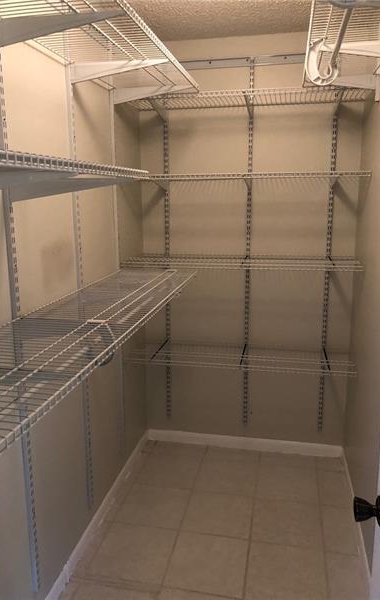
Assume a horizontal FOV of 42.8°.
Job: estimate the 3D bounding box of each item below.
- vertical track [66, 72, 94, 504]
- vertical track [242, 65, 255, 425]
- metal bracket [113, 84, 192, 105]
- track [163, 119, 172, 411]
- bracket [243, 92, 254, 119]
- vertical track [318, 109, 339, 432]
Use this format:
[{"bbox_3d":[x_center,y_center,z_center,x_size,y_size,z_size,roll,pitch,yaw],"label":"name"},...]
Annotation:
[{"bbox_3d":[-0.468,-0.051,2.083,0.020,2.105,0.028,2,11,11],"label":"vertical track"},{"bbox_3d":[0.348,-0.259,2.873,0.028,2.145,0.018,2,11,11],"label":"vertical track"},{"bbox_3d":[-0.171,-1.000,2.364,0.403,0.075,0.018,2,11,11],"label":"metal bracket"},{"bbox_3d":[-0.134,-0.223,2.980,0.028,2.020,0.018,2,11,11],"label":"track"},{"bbox_3d":[0.299,-1.012,2.511,0.020,0.066,0.412,2,11,11],"label":"bracket"},{"bbox_3d":[0.794,-0.192,2.794,0.028,2.037,0.018,2,11,11],"label":"vertical track"}]

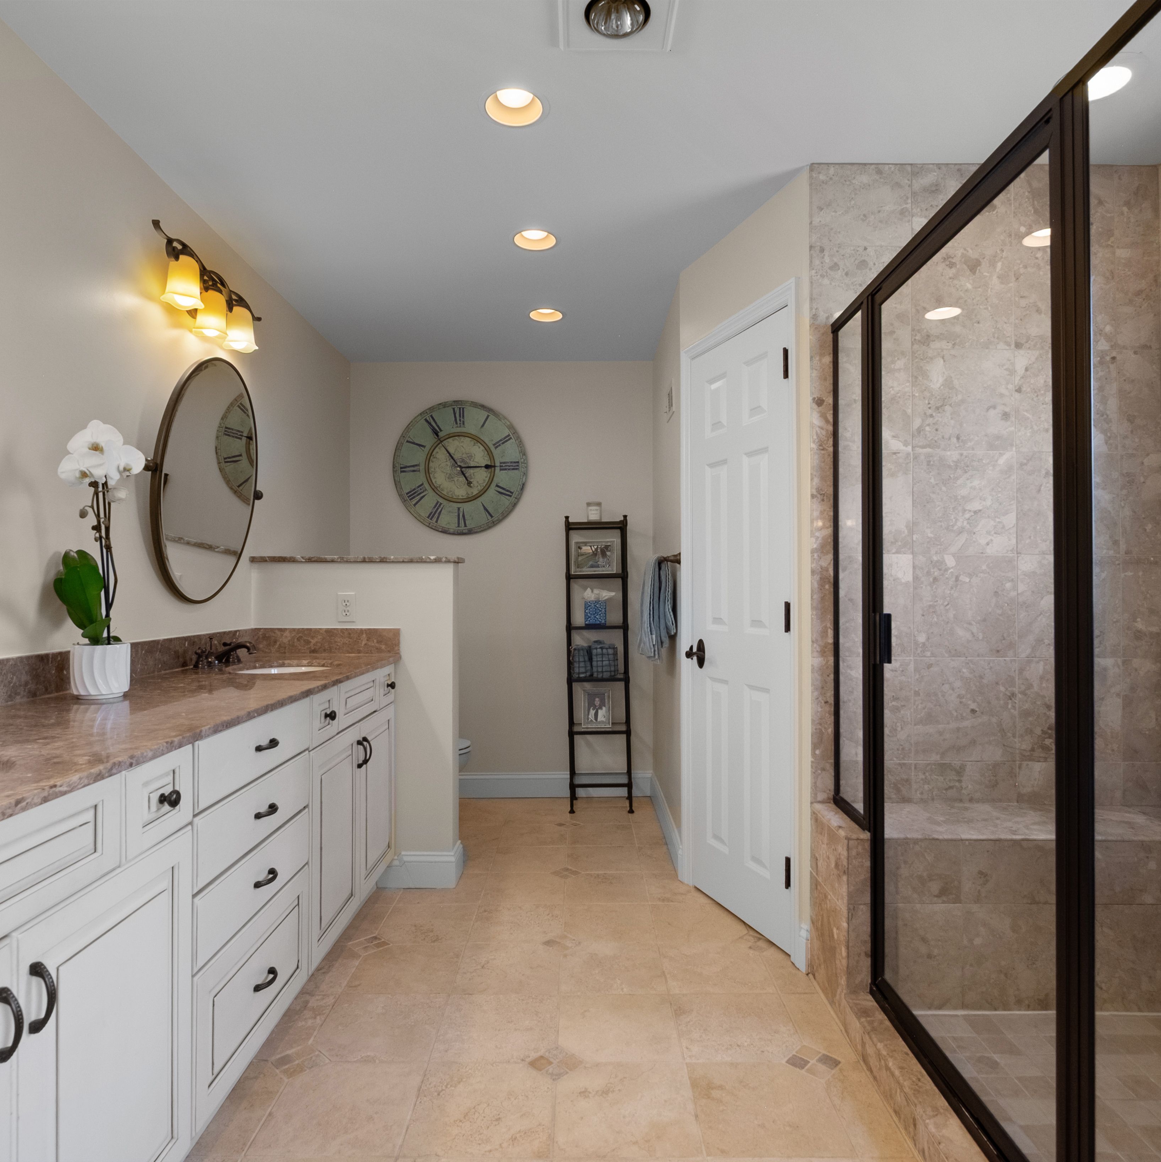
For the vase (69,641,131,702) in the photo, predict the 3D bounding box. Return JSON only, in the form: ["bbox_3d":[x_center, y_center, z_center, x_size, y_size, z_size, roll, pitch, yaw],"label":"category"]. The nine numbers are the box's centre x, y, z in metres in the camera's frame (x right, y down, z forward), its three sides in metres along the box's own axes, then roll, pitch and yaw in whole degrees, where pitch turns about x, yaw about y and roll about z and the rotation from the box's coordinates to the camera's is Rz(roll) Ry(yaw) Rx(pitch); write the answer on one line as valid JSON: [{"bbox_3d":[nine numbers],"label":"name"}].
[{"bbox_3d":[-1.150,0.214,1.746,0.122,0.127,0.122,0,0,0],"label":"vase"}]

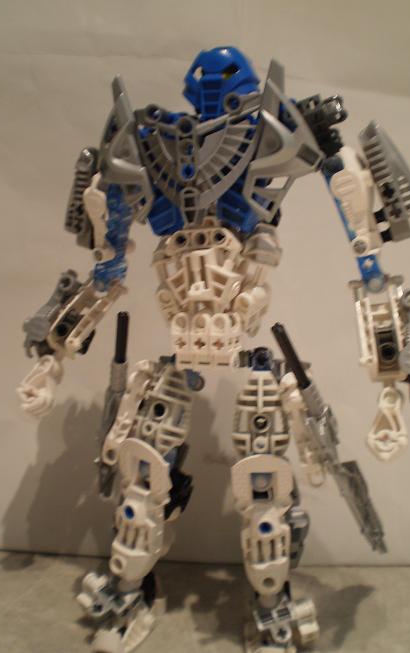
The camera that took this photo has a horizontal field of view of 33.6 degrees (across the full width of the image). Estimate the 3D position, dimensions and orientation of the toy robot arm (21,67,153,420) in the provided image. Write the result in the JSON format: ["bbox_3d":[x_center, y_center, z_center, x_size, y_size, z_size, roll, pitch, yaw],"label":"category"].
[{"bbox_3d":[-0.046,-0.029,0.266,0.041,0.124,0.036,4,7,32],"label":"toy robot arm"}]

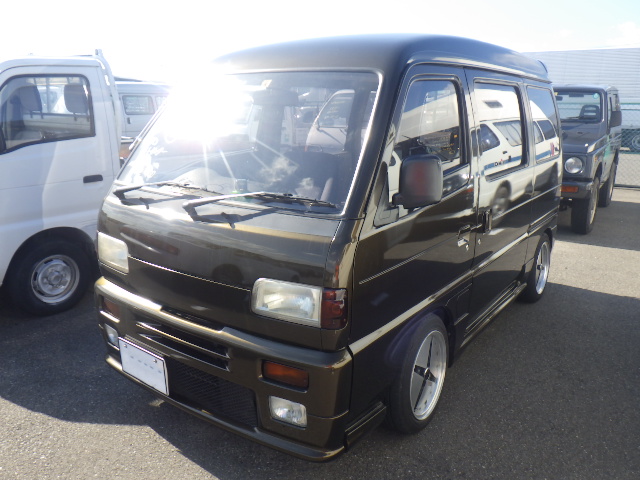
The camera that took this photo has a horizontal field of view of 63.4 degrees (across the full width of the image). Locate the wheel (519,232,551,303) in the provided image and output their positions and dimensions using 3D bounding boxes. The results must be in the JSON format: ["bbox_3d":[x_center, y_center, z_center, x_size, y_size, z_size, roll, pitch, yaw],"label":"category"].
[{"bbox_3d":[1.583,0.198,3.876,0.180,0.512,0.512,11,17,34],"label":"wheel"}]

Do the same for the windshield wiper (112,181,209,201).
[{"bbox_3d":[-0.629,-0.188,2.049,0.580,0.080,0.100,11,17,34],"label":"windshield wiper"}]

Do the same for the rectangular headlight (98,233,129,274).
[{"bbox_3d":[-0.848,0.048,2.174,0.255,0.130,0.080,13,18,41],"label":"rectangular headlight"}]

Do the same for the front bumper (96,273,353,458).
[{"bbox_3d":[-0.491,0.450,1.977,1.380,0.400,0.160,11,17,34],"label":"front bumper"}]

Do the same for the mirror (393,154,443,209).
[{"bbox_3d":[0.309,-0.188,1.638,0.145,0.180,0.090,11,17,34],"label":"mirror"}]

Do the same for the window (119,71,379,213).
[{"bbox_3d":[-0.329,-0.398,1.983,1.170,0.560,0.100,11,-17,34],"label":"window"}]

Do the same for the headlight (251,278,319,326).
[{"bbox_3d":[-0.094,0.188,1.659,0.255,0.130,0.080,8,16,27],"label":"headlight"}]

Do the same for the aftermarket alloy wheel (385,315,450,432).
[{"bbox_3d":[0.404,0.568,2.272,0.180,0.512,0.512,11,17,34],"label":"aftermarket alloy wheel"}]

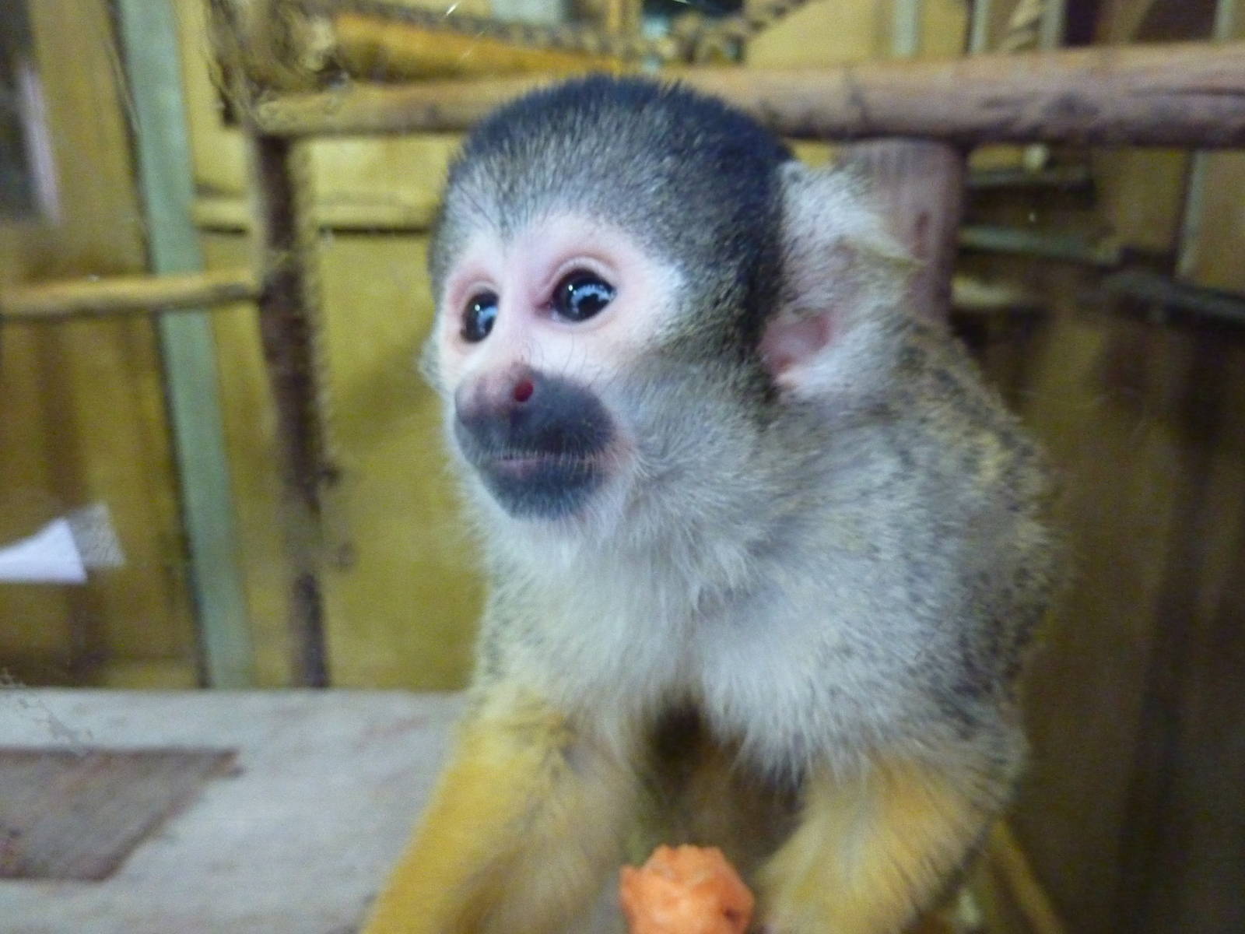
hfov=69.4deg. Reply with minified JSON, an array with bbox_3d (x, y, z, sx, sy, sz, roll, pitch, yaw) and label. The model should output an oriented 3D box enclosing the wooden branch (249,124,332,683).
[{"bbox_3d":[-0.309,-0.022,0.853,0.055,0.560,0.052,1,13,0],"label":"wooden branch"}]

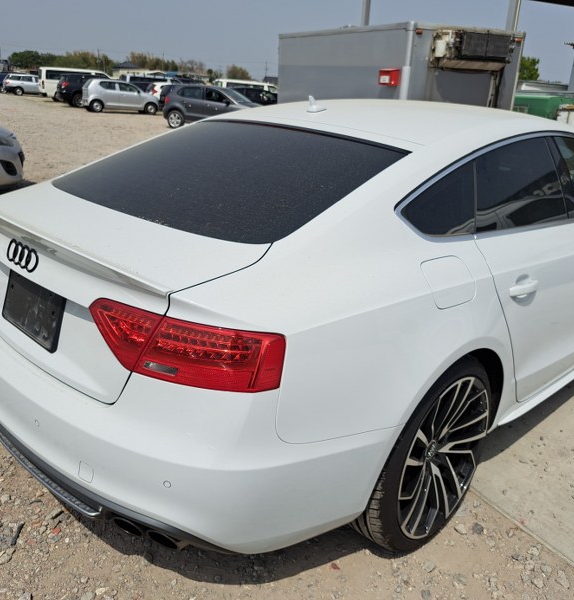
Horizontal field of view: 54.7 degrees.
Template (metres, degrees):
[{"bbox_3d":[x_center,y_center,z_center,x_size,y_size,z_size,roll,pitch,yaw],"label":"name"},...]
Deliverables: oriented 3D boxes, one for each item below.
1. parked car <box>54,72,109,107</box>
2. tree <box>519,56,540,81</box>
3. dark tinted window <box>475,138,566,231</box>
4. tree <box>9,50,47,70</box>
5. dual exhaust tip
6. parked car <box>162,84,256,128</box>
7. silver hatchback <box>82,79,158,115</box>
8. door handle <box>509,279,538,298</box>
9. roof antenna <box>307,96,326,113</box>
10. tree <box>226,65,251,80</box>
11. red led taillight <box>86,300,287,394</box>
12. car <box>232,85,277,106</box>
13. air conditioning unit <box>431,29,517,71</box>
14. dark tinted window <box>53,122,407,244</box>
[{"bbox_3d":[-9.916,-11.344,30.044,4.300,1.680,1.800,-11,25,-32],"label":"parked car"},{"bbox_3d":[18.780,-17.239,45.000,3.600,4.400,3.600,3,21,0],"label":"tree"},{"bbox_3d":[0.781,-0.390,1.882,0.730,0.320,0.050,-16,4,-42],"label":"dark tinted window"},{"bbox_3d":[-36.604,-32.389,77.943,5.400,5.400,5.000,2,21,-1],"label":"tree"},{"bbox_3d":[-0.357,0.601,1.466,0.210,0.085,0.130,15,23,31],"label":"dual exhaust tip"},{"bbox_3d":[-2.516,-7.062,20.384,3.985,1.475,1.690,3,21,2],"label":"parked car"},{"bbox_3d":[-7.888,-9.659,26.372,3.400,1.480,1.475,-7,23,-24],"label":"silver hatchback"},{"bbox_3d":[0.739,-0.040,1.736,0.205,0.042,0.050,-16,26,-43],"label":"door handle"},{"bbox_3d":[0.121,-0.772,2.174,0.100,0.063,0.050,-16,26,-43],"label":"roof antenna"},{"bbox_3d":[-6.888,-31.173,78.777,4.000,4.700,4.000,2,21,-1],"label":"tree"},{"bbox_3d":[-0.255,0.107,1.212,0.512,0.176,0.109,12,21,25],"label":"red led taillight"},{"bbox_3d":[-2.278,-11.925,32.827,4.200,1.500,1.700,3,21,2],"label":"car"},{"bbox_3d":[2.531,-3.293,7.374,1.300,0.500,0.340,-7,23,-24],"label":"air conditioning unit"},{"bbox_3d":[-0.236,-0.458,1.919,1.240,0.060,0.750,21,45,42],"label":"dark tinted window"}]

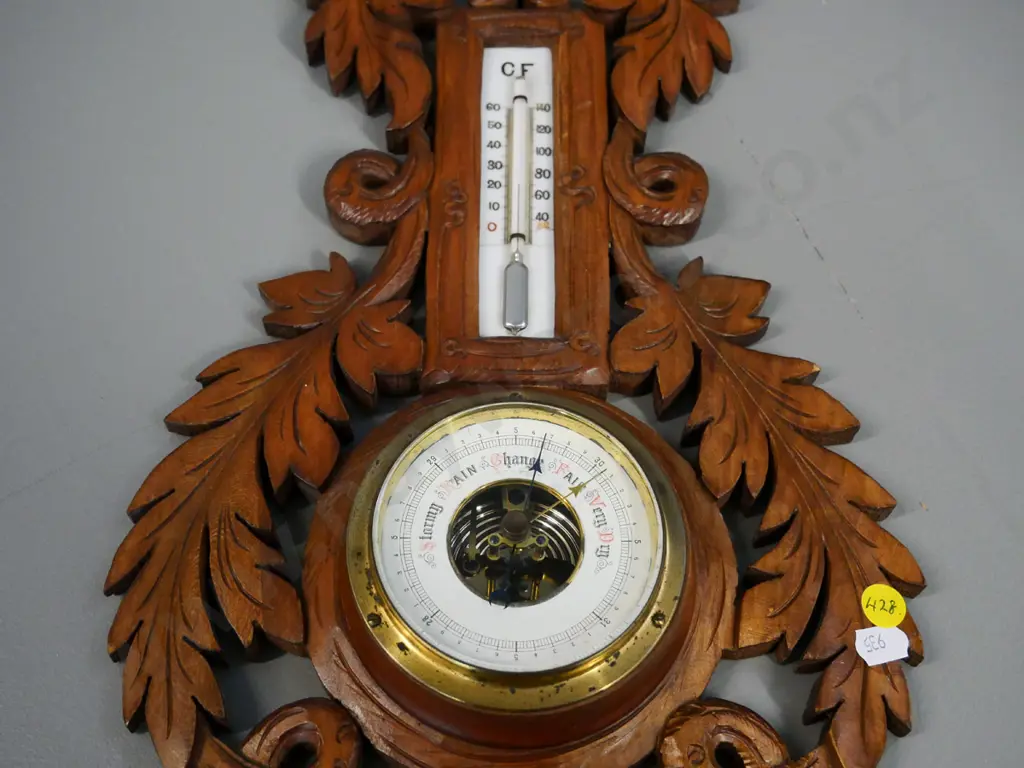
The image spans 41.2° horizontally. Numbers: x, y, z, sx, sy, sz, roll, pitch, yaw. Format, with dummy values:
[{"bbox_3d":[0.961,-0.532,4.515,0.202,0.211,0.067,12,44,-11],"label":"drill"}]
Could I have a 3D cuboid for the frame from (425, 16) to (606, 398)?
[{"bbox_3d":[0.003,-0.088,0.672,0.084,0.032,0.218,1,62,-2],"label":"frame"}]

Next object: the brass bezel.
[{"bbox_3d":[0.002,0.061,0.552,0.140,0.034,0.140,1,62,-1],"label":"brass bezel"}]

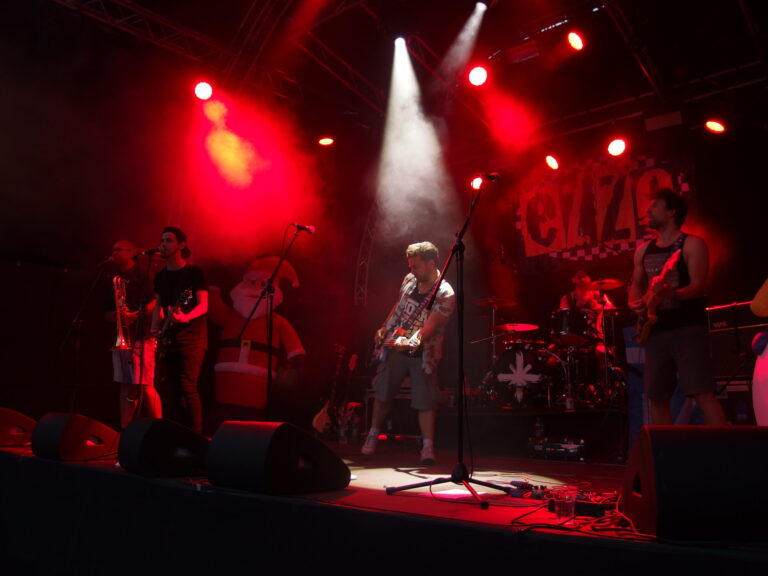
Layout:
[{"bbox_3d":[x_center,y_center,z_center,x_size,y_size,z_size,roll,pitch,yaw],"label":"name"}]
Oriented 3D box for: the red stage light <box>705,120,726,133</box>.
[{"bbox_3d":[4.154,-2.102,7.735,0.260,0.300,0.260,27,-17,-13],"label":"red stage light"}]

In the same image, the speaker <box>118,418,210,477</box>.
[{"bbox_3d":[-1.440,1.041,4.203,0.540,0.360,0.580,8,-13,-38],"label":"speaker"}]

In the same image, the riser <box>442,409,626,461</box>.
[{"bbox_3d":[1.717,1.322,5.840,2.000,0.390,2.000,-8,-13,38],"label":"riser"}]

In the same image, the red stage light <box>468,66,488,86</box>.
[{"bbox_3d":[1.136,-2.586,7.503,0.260,0.260,0.300,-1,30,7],"label":"red stage light"}]

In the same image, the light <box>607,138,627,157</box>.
[{"bbox_3d":[3.134,-1.926,8.404,0.260,0.260,0.300,-2,27,12],"label":"light"}]

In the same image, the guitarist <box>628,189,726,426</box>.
[{"bbox_3d":[1.886,0.299,4.093,0.600,1.780,0.520,-9,-13,40],"label":"guitarist"}]

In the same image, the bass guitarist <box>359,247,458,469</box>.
[{"bbox_3d":[0.187,0.524,5.196,0.680,1.730,0.550,-4,-11,20],"label":"bass guitarist"}]

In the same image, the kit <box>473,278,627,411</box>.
[{"bbox_3d":[1.639,0.551,6.042,1.700,1.200,1.450,-7,-12,33],"label":"kit"}]

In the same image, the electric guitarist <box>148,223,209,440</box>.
[{"bbox_3d":[-1.611,0.468,5.027,0.520,1.780,0.480,-6,-12,31],"label":"electric guitarist"}]

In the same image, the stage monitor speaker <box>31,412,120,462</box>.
[{"bbox_3d":[-2.457,1.200,5.084,0.540,0.360,0.580,10,-14,-43],"label":"stage monitor speaker"}]

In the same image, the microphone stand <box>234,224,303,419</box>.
[{"bbox_3d":[-0.737,0.422,4.156,0.630,1.560,0.570,7,-12,-34],"label":"microphone stand"}]

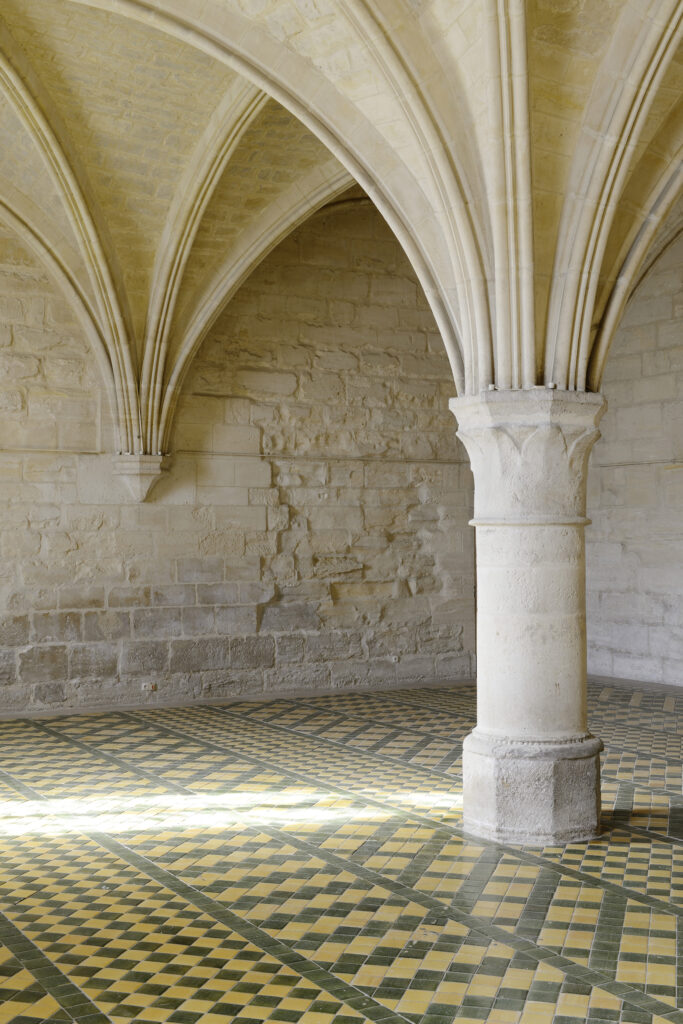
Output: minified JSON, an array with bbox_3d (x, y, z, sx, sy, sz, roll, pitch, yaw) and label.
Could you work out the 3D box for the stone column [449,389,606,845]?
[{"bbox_3d":[1.014,0.542,6.725,0.835,2.297,0.835,0,-1,15],"label":"stone column"}]

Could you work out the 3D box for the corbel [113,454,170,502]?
[{"bbox_3d":[-1.759,-0.303,11.265,0.540,0.421,0.250,1,-1,-29],"label":"corbel"}]

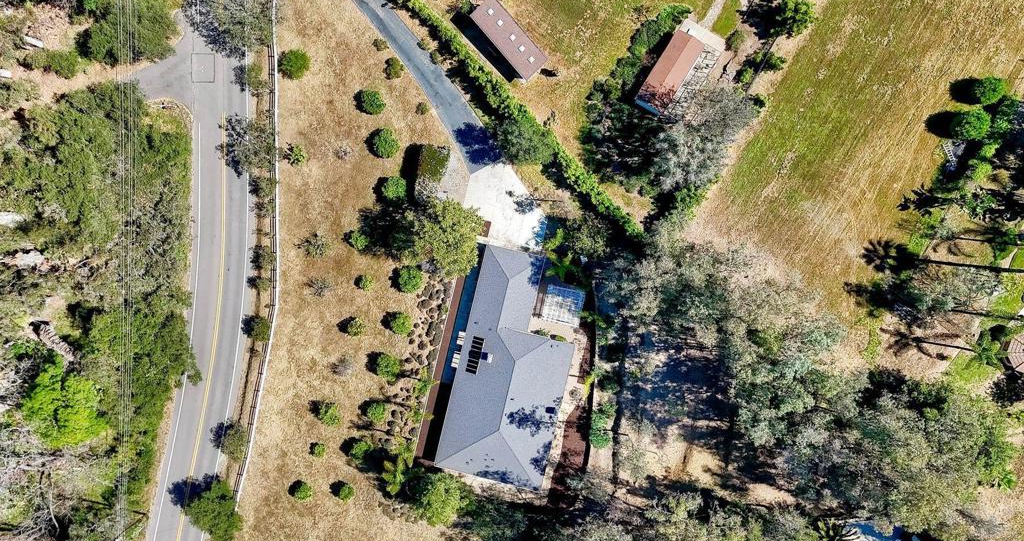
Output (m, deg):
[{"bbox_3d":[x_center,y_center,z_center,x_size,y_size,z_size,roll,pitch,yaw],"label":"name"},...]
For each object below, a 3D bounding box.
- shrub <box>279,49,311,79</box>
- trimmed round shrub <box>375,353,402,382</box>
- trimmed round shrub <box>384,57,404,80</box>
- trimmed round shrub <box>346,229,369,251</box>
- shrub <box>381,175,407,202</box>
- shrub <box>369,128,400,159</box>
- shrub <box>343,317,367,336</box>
[{"bbox_3d":[-29.900,-28.580,102.850,3.900,2.300,3.900,0,90,0],"label":"shrub"},{"bbox_3d":[-17.030,13.410,102.250,3.500,2.900,3.500,0,90,0],"label":"trimmed round shrub"},{"bbox_3d":[-16.177,-27.998,102.259,2.350,1.600,2.830,0,91,0],"label":"trimmed round shrub"},{"bbox_3d":[-21.280,-4.170,102.850,2.750,2.300,2.750,0,90,0],"label":"trimmed round shrub"},{"bbox_3d":[-16.250,-11.270,102.300,3.400,2.800,3.400,0,90,0],"label":"shrub"},{"bbox_3d":[-17.330,-17.540,102.150,4.000,3.100,4.000,0,90,0],"label":"shrub"},{"bbox_3d":[-21.860,8.010,103.950,2.400,2.100,2.400,0,90,0],"label":"shrub"}]

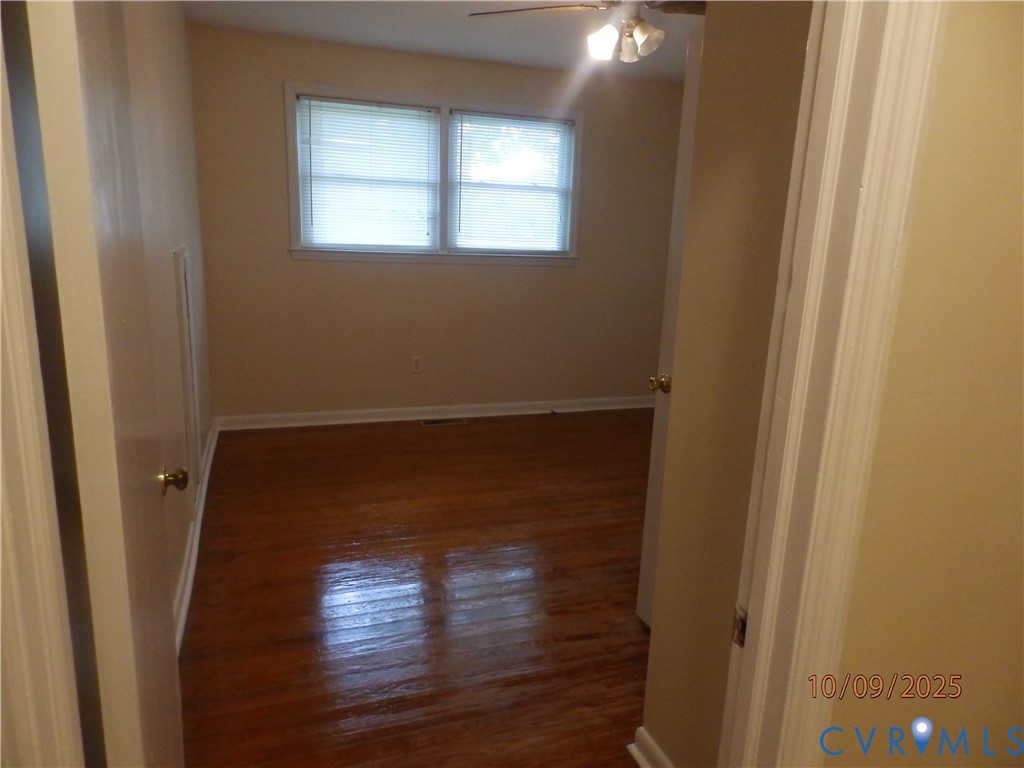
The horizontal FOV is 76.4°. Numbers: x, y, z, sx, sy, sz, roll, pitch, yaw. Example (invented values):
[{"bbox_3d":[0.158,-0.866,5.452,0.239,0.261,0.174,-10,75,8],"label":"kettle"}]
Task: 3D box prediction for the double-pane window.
[{"bbox_3d":[-0.454,-1.368,4.442,1.980,1.000,0.100,-2,15,-18],"label":"double-pane window"}]

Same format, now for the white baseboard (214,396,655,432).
[{"bbox_3d":[-0.341,0.212,4.862,3.400,0.095,0.030,-2,15,-18],"label":"white baseboard"}]

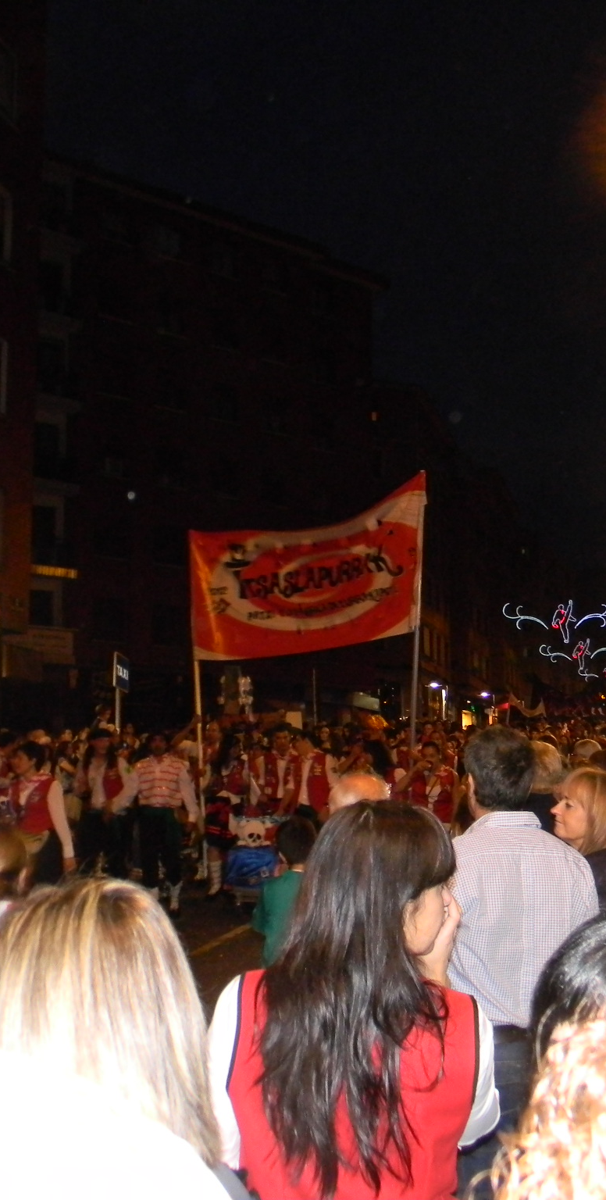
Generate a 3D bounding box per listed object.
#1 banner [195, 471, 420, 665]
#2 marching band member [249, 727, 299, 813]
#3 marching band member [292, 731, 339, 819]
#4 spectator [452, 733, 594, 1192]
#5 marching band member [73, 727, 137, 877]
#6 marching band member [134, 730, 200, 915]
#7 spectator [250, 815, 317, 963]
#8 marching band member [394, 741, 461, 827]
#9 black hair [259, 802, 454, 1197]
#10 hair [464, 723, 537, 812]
[{"bbox_3d":[0.051,-0.325,13.200,2.380,1.850,0.250,-2,-8,14],"label":"banner"},{"bbox_3d":[-0.273,2.136,12.883,0.520,1.740,0.350,-1,-8,10],"label":"marching band member"},{"bbox_3d":[0.130,2.109,12.685,0.520,1.650,0.360,-4,-9,24],"label":"marching band member"},{"bbox_3d":[0.550,1.172,3.282,0.460,1.700,0.300,-1,-8,5],"label":"spectator"},{"bbox_3d":[-1.956,2.079,12.584,0.560,1.660,0.360,-2,-8,11],"label":"marching band member"},{"bbox_3d":[-1.351,2.149,12.513,0.660,1.740,0.360,0,-8,0],"label":"marching band member"},{"bbox_3d":[-0.024,1.499,5.013,0.380,1.300,0.260,2,-8,-15],"label":"spectator"},{"bbox_3d":[1.274,2.190,12.891,0.580,1.570,0.400,-2,-8,11],"label":"marching band member"},{"bbox_3d":[0.078,0.560,1.850,0.230,0.520,0.220,-6,-10,37],"label":"black hair"},{"bbox_3d":[0.486,0.417,3.186,0.170,0.215,0.200,3,-8,-18],"label":"hair"}]

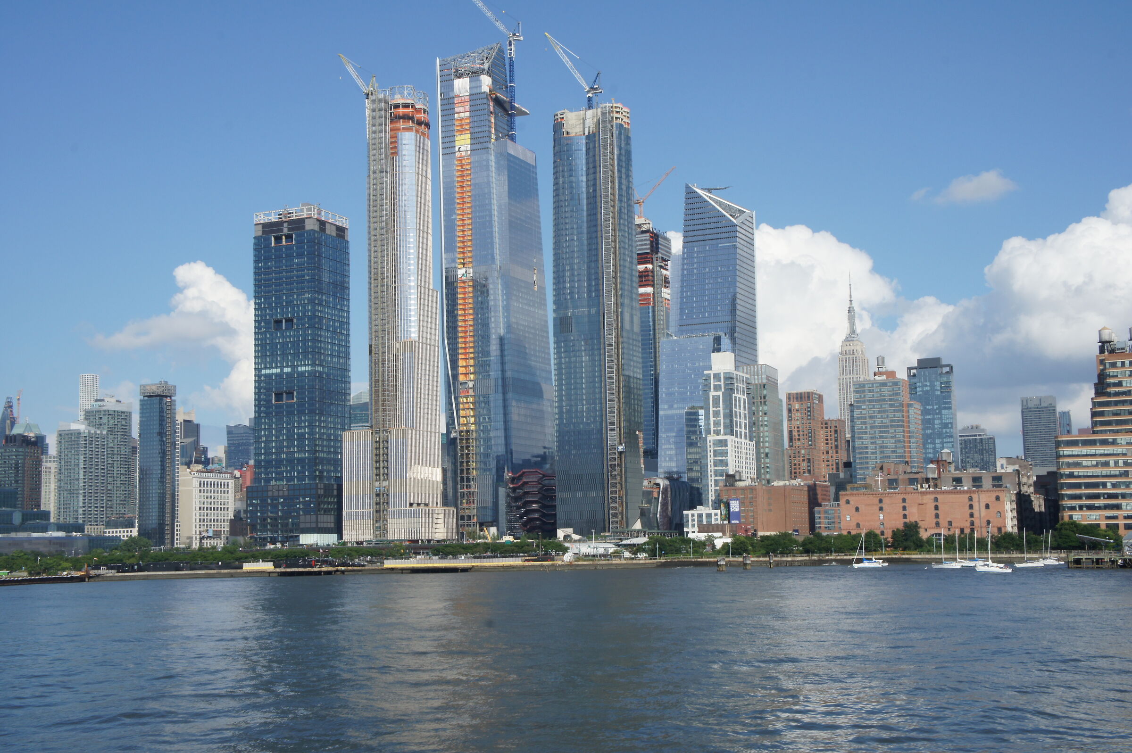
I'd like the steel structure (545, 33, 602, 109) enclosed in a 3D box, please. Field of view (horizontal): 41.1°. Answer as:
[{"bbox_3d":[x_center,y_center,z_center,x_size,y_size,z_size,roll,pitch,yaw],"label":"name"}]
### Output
[{"bbox_3d":[5.690,-197.070,968.790,37.500,54.160,6.000,-4,-7,23],"label":"steel structure"}]

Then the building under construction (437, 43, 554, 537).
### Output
[{"bbox_3d":[-50.440,-56.620,1119.210,48.000,366.000,80.000,-4,-7,24],"label":"building under construction"}]

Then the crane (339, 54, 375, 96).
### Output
[{"bbox_3d":[-140.350,-202.150,1010.000,24.000,27.500,6.000,-1,-7,0],"label":"crane"}]

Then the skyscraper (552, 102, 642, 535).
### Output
[{"bbox_3d":[19.870,-32.640,945.360,43.000,279.000,34.000,-4,-7,25],"label":"skyscraper"}]

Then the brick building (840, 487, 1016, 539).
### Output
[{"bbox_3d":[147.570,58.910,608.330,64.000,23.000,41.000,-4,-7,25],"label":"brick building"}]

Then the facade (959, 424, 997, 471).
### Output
[{"bbox_3d":[506.980,132.510,1858.830,40.000,143.500,26.000,-4,-7,24],"label":"facade"}]

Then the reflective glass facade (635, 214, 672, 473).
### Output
[{"bbox_3d":[68.420,8.010,1383.750,52.000,298.000,48.000,-4,-7,24],"label":"reflective glass facade"}]

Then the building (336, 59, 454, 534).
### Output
[{"bbox_3d":[-114.980,-43.350,1007.650,56.000,318.000,46.000,-4,-7,25],"label":"building"}]

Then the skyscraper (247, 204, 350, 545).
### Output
[{"bbox_3d":[-181.390,4.100,1031.970,57.000,232.000,43.000,-4,-7,25],"label":"skyscraper"}]

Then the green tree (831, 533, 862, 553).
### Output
[{"bbox_3d":[97.090,57.730,519.350,9.500,7.300,8.000,-4,-7,24],"label":"green tree"}]

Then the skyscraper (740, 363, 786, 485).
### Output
[{"bbox_3d":[129.810,52.440,988.200,19.000,118.000,37.000,-4,-7,25],"label":"skyscraper"}]

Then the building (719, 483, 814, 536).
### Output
[{"bbox_3d":[117.740,83.060,887.810,39.000,38.000,52.000,-4,-7,25],"label":"building"}]

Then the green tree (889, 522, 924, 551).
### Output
[{"bbox_3d":[116.060,54.980,513.060,11.000,10.600,9.500,-4,-7,24],"label":"green tree"}]

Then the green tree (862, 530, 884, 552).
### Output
[{"bbox_3d":[105.250,56.690,515.670,7.000,8.200,7.000,-4,-7,24],"label":"green tree"}]

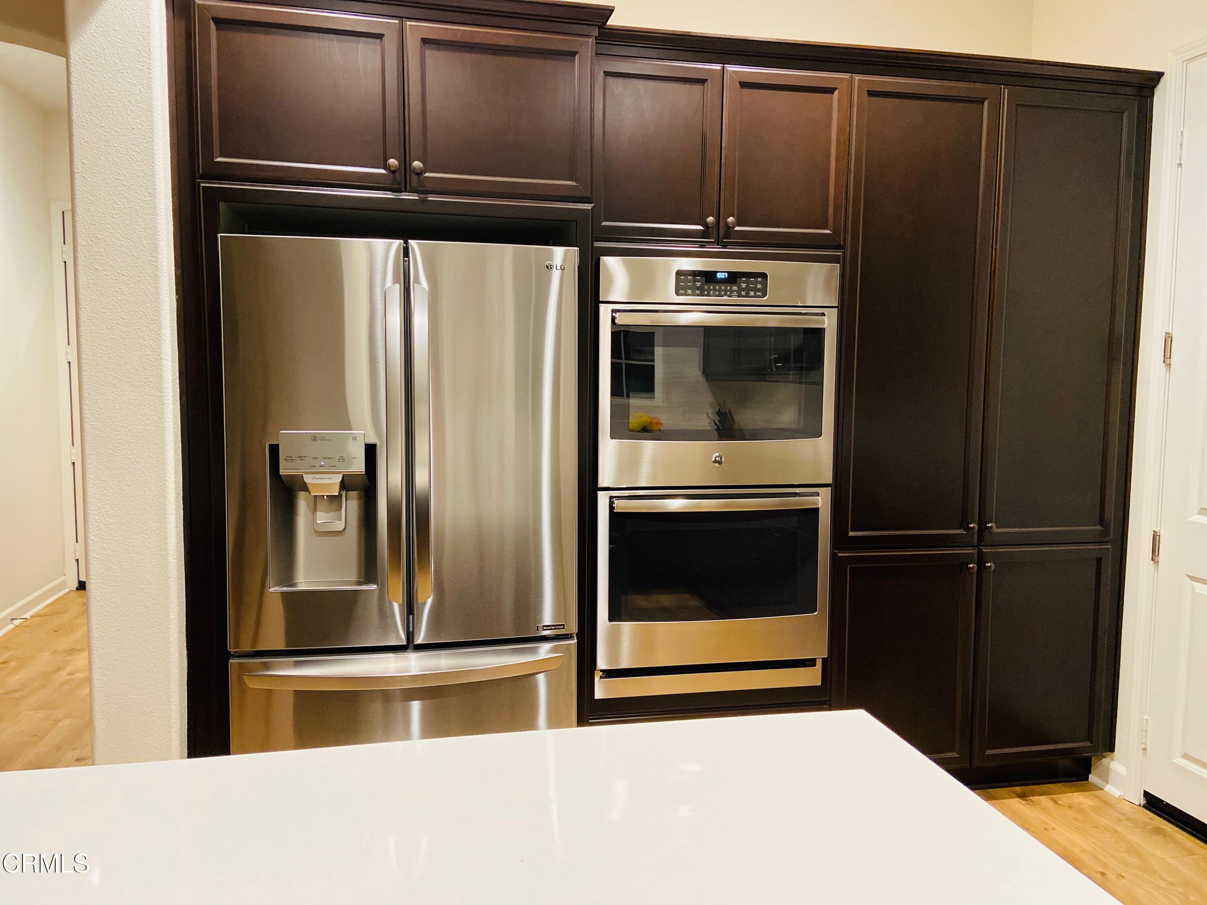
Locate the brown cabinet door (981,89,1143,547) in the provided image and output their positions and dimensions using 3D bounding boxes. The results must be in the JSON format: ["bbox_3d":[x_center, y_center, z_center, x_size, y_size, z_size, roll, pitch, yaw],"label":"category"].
[{"bbox_3d":[1.493,-0.430,3.006,0.491,1.468,0.060,0,5,-11],"label":"brown cabinet door"}]

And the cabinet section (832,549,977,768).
[{"bbox_3d":[0.995,0.694,3.026,0.506,0.752,0.025,0,5,-10],"label":"cabinet section"}]

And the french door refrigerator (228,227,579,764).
[{"bbox_3d":[-0.585,0.303,2.778,0.906,1.770,0.895,0,5,-10],"label":"french door refrigerator"}]

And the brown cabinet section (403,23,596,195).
[{"bbox_3d":[-0.283,-0.942,2.522,0.514,0.447,0.025,0,5,-10],"label":"brown cabinet section"}]

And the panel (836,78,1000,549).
[{"bbox_3d":[1.011,-0.431,2.933,0.506,1.489,0.025,0,5,-10],"label":"panel"}]

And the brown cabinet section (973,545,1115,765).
[{"bbox_3d":[1.498,0.693,3.117,0.491,0.752,0.025,0,5,-10],"label":"brown cabinet section"}]

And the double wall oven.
[{"bbox_3d":[0.308,0.070,3.070,0.756,1.358,0.650,0,5,-10],"label":"double wall oven"}]

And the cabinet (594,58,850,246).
[{"bbox_3d":[0.308,-0.929,3.046,0.817,0.534,0.580,0,5,-10],"label":"cabinet"}]

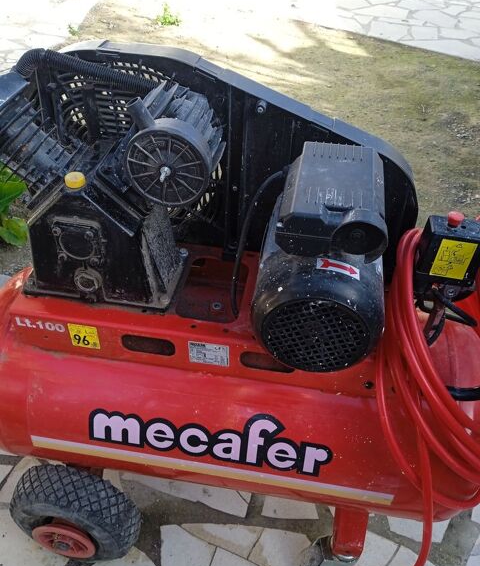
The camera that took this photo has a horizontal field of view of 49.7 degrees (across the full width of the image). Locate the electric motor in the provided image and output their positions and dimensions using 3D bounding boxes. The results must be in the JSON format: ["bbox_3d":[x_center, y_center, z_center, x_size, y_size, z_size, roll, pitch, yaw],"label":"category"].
[{"bbox_3d":[0.122,-0.039,0.758,0.180,0.232,0.291,7,40,7],"label":"electric motor"}]

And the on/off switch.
[{"bbox_3d":[0.298,-0.089,0.717,0.023,0.016,0.023,7,40,7],"label":"on/off switch"}]

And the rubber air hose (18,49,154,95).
[{"bbox_3d":[-0.216,-0.305,0.757,0.242,0.061,0.045,7,40,7],"label":"rubber air hose"}]

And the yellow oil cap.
[{"bbox_3d":[-0.237,-0.147,0.745,0.032,0.016,0.032,1,40,-1],"label":"yellow oil cap"}]

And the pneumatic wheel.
[{"bbox_3d":[-0.330,0.465,1.034,0.260,0.260,0.089,7,40,7],"label":"pneumatic wheel"}]

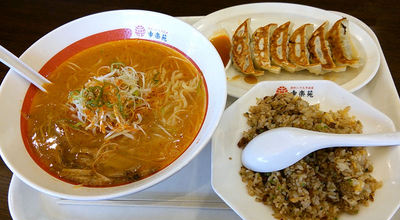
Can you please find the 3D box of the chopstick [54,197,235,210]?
[{"bbox_3d":[-0.037,0.091,0.341,0.213,0.007,0.013,0,56,4],"label":"chopstick"}]

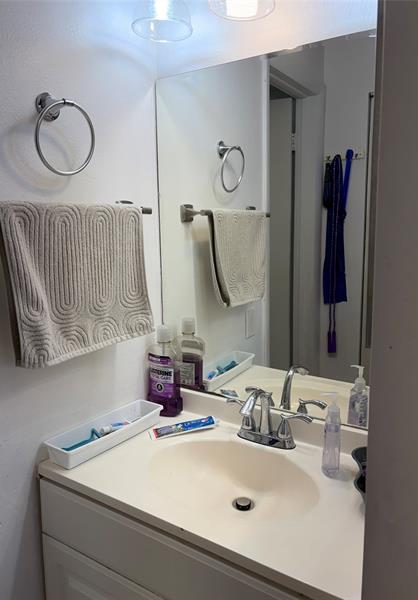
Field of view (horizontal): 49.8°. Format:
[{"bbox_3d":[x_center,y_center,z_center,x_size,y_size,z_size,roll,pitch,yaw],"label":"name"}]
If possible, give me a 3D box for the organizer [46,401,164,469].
[{"bbox_3d":[-0.260,0.344,1.171,0.089,0.049,0.316,5,11,31],"label":"organizer"}]

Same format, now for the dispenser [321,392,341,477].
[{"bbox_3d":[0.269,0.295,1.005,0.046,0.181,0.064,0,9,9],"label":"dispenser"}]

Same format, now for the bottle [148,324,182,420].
[{"bbox_3d":[-0.126,0.205,1.326,0.087,0.270,0.067,3,10,24],"label":"bottle"}]

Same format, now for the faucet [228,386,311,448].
[{"bbox_3d":[0.118,0.294,1.116,0.245,0.153,0.144,5,11,33],"label":"faucet"}]

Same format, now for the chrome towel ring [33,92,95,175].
[{"bbox_3d":[-0.331,-0.363,1.008,0.090,0.169,0.153,5,11,33],"label":"chrome towel ring"}]

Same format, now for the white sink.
[{"bbox_3d":[0.046,0.448,1.027,0.417,0.123,0.292,5,11,33],"label":"white sink"}]

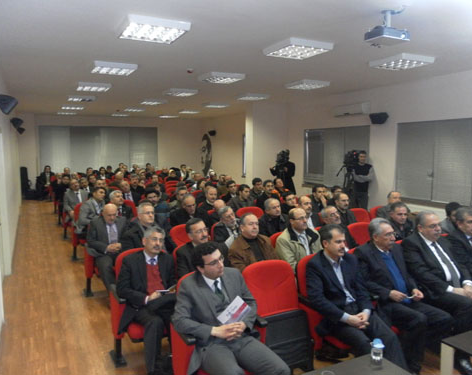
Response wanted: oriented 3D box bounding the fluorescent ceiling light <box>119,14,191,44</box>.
[{"bbox_3d":[-0.862,-1.601,4.141,0.610,0.075,0.610,-3,6,-27],"label":"fluorescent ceiling light"}]

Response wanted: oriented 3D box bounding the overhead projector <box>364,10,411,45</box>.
[{"bbox_3d":[1.494,-1.576,3.978,0.360,0.270,0.230,-3,6,-27],"label":"overhead projector"}]

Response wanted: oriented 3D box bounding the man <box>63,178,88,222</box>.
[{"bbox_3d":[-3.305,0.469,8.419,0.560,1.220,0.800,-3,6,-27],"label":"man"}]

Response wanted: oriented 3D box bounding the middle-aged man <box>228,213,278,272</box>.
[{"bbox_3d":[0.190,0.880,3.613,0.560,1.260,0.820,-3,6,-27],"label":"middle-aged man"}]

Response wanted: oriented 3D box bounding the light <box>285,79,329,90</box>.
[{"bbox_3d":[1.375,-1.955,7.711,0.610,0.075,0.610,-3,6,-27],"label":"light"}]

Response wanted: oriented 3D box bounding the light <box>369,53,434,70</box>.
[{"bbox_3d":[2.561,-1.934,6.236,0.620,0.100,0.620,-3,6,-27],"label":"light"}]

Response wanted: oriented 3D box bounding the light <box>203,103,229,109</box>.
[{"bbox_3d":[-0.581,-2.451,12.152,0.620,0.080,0.620,-3,6,-27],"label":"light"}]

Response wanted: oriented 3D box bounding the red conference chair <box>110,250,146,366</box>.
[{"bbox_3d":[-0.778,1.063,3.647,0.620,0.930,0.740,-3,6,-27],"label":"red conference chair"}]

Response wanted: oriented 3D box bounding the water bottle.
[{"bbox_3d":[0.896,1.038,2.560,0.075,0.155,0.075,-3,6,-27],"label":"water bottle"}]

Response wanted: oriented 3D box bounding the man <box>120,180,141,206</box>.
[{"bbox_3d":[-2.135,0.505,7.973,0.560,1.220,0.800,-3,6,-27],"label":"man"}]

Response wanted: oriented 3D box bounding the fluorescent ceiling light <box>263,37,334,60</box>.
[{"bbox_3d":[0.751,-1.684,4.950,0.610,0.075,0.610,-3,6,-27],"label":"fluorescent ceiling light"}]

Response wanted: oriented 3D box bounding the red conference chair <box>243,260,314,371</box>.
[{"bbox_3d":[0.402,1.132,3.366,0.580,0.950,0.580,-3,6,-27],"label":"red conference chair"}]

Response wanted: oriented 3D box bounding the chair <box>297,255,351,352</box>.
[{"bbox_3d":[0.833,1.064,3.204,0.550,0.960,0.660,-3,6,-27],"label":"chair"}]

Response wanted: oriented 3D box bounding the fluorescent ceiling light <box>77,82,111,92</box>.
[{"bbox_3d":[-2.974,-2.079,8.454,0.620,0.080,0.620,-3,6,-27],"label":"fluorescent ceiling light"}]

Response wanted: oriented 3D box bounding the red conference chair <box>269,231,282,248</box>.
[{"bbox_3d":[0.720,1.013,4.573,0.580,0.950,0.630,-3,6,-27],"label":"red conference chair"}]

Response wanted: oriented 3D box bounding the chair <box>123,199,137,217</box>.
[{"bbox_3d":[-2.014,0.736,7.472,0.580,0.950,0.630,-3,6,-27],"label":"chair"}]

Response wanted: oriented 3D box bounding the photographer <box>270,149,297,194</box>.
[{"bbox_3d":[1.191,0.013,9.853,0.620,1.800,0.500,-1,6,-7],"label":"photographer"}]

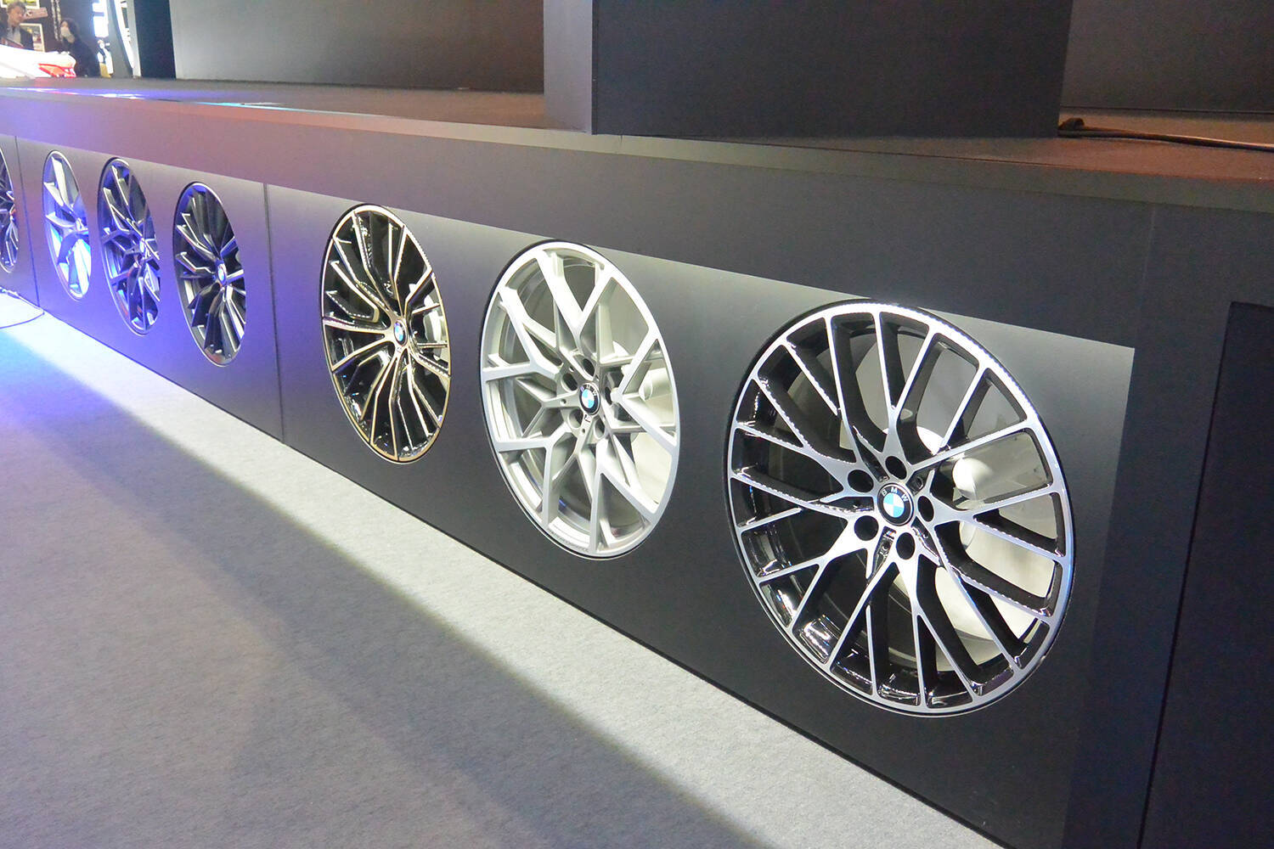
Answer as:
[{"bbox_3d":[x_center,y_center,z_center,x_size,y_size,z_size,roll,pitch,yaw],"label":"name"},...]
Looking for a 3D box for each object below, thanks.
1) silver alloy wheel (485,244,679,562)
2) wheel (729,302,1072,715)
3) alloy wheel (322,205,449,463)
[{"bbox_3d":[-0.034,-0.059,2.020,0.220,0.550,0.550,-15,23,-39],"label":"silver alloy wheel"},{"bbox_3d":[0.399,0.093,1.554,0.220,0.550,0.550,-15,23,-39],"label":"wheel"},{"bbox_3d":[-0.466,-0.209,2.487,0.220,0.550,0.550,-15,23,-39],"label":"alloy wheel"}]

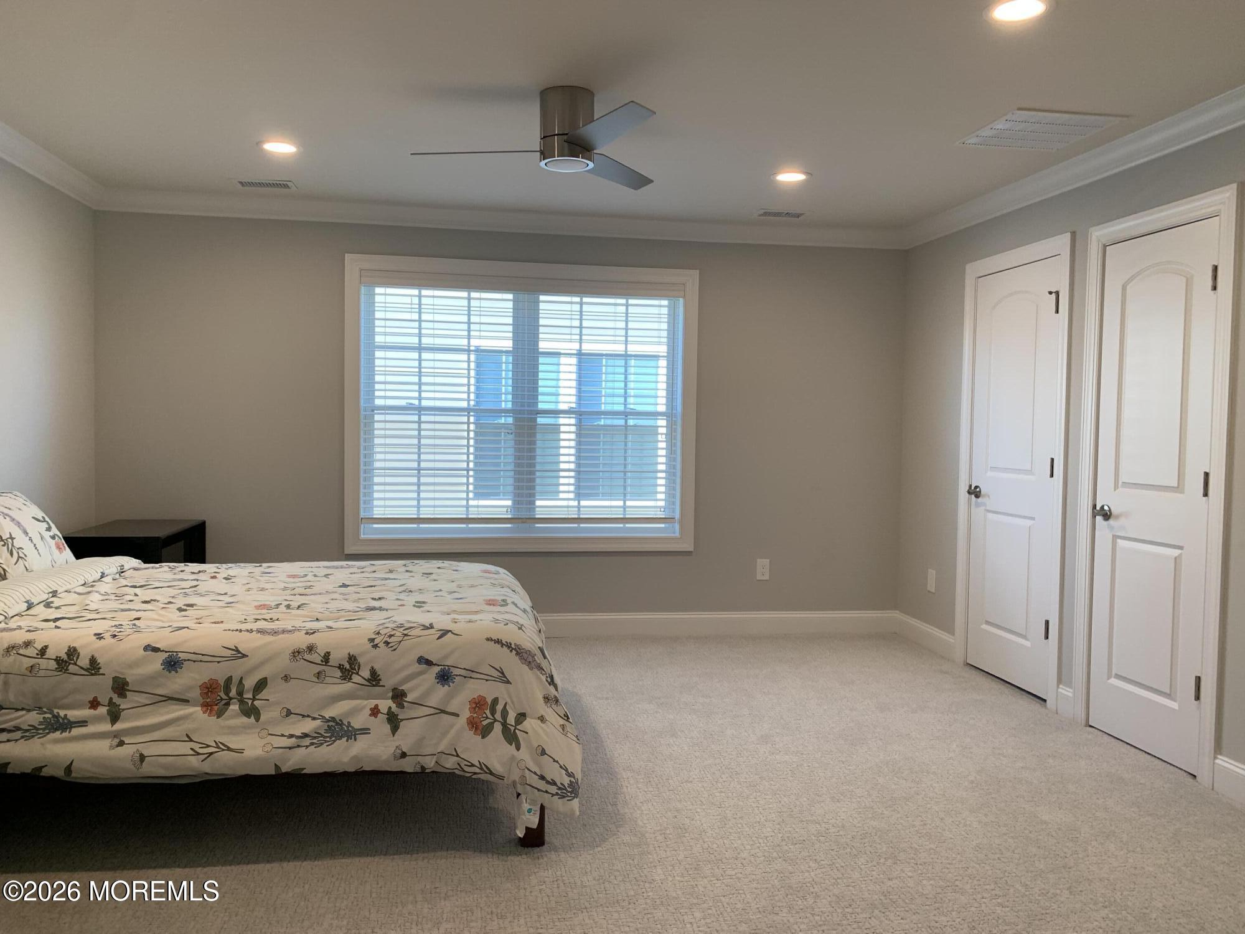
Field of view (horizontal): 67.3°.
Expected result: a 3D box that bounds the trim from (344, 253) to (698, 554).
[{"bbox_3d":[-0.550,-0.333,5.358,1.998,1.654,0.050,0,3,-10],"label":"trim"}]

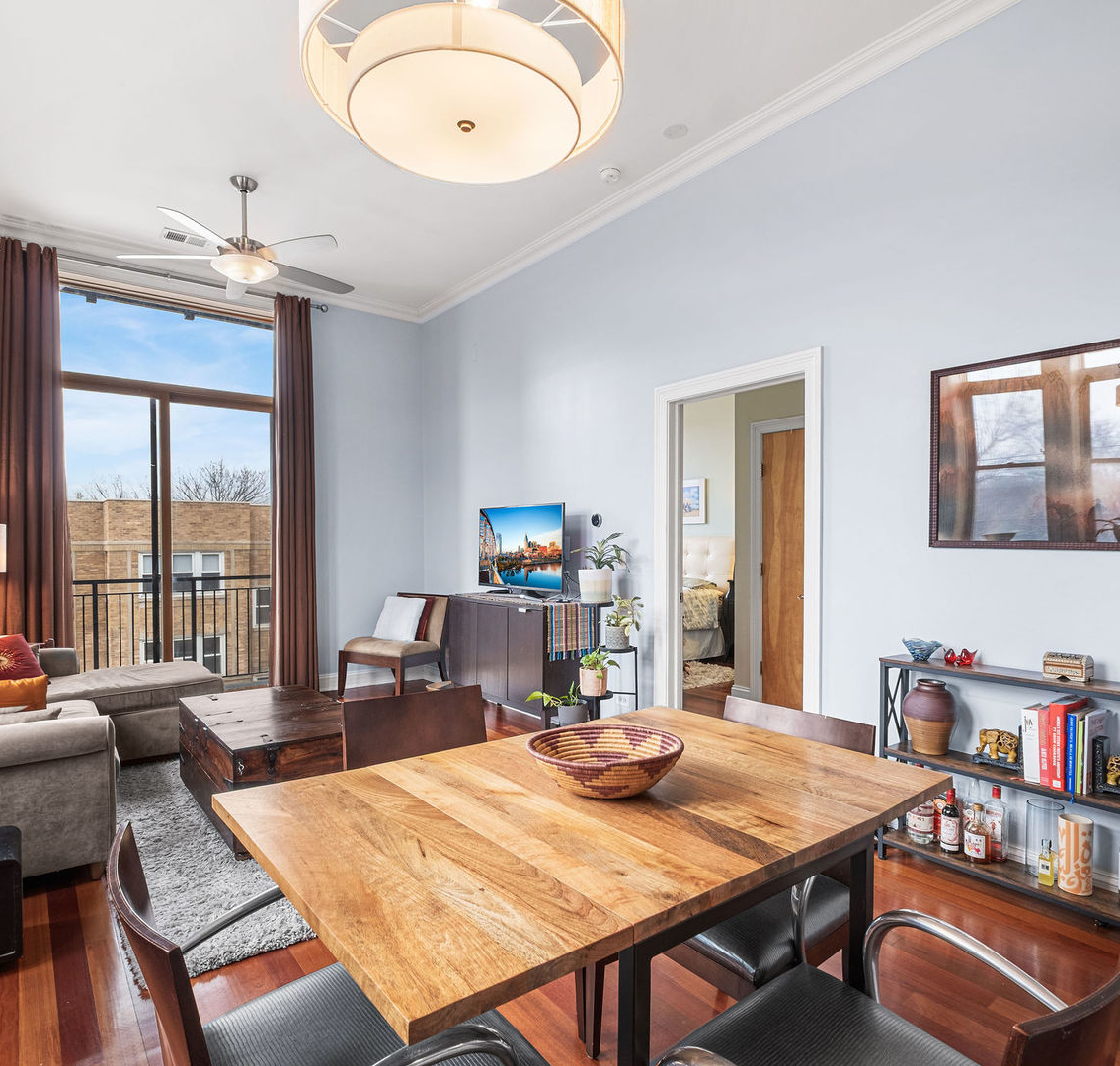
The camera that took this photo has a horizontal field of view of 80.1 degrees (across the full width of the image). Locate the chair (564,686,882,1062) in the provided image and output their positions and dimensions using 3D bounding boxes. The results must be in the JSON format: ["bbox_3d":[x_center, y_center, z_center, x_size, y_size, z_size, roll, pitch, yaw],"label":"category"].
[{"bbox_3d":[0.413,0.868,1.595,0.555,0.825,0.545,0,0,-39],"label":"chair"}]

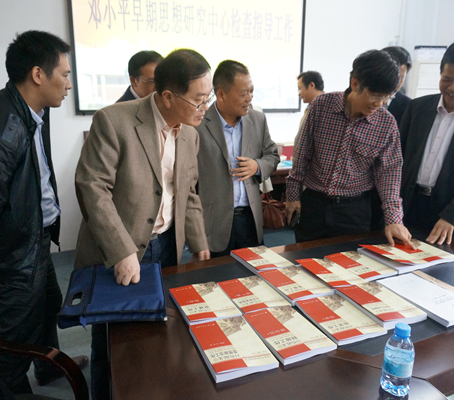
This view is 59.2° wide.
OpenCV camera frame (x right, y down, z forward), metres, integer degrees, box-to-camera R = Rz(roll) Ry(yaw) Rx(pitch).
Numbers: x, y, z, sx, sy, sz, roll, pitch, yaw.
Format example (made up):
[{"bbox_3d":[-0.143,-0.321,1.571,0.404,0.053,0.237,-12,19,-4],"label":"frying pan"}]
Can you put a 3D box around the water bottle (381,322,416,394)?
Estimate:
[{"bbox_3d":[0.387,0.349,0.894,0.061,0.153,0.061,1,13,0],"label":"water bottle"}]

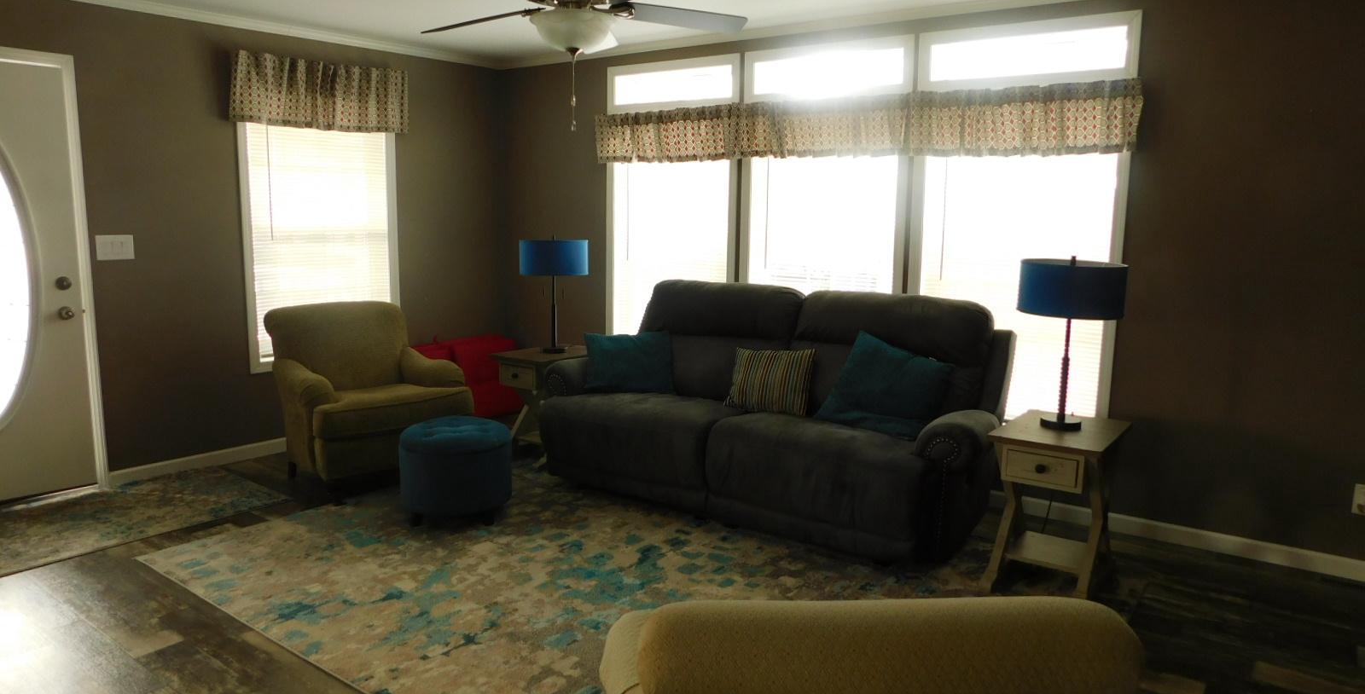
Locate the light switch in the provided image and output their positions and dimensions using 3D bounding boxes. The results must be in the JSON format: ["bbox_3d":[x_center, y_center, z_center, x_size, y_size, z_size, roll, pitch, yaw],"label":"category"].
[{"bbox_3d":[-2.821,-0.495,4.521,0.015,0.120,0.170,7,11,37],"label":"light switch"}]

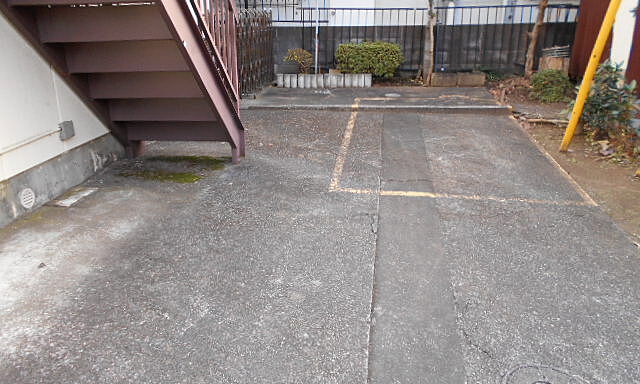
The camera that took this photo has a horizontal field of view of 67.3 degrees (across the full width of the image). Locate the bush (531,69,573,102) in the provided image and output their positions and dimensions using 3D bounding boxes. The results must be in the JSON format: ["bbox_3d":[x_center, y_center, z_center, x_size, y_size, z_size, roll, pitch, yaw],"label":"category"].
[{"bbox_3d":[3.137,-1.464,6.473,0.570,0.400,0.540,2,22,8],"label":"bush"}]

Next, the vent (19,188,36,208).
[{"bbox_3d":[-2.100,0.049,3.476,0.025,0.138,0.138,2,22,8],"label":"vent"}]

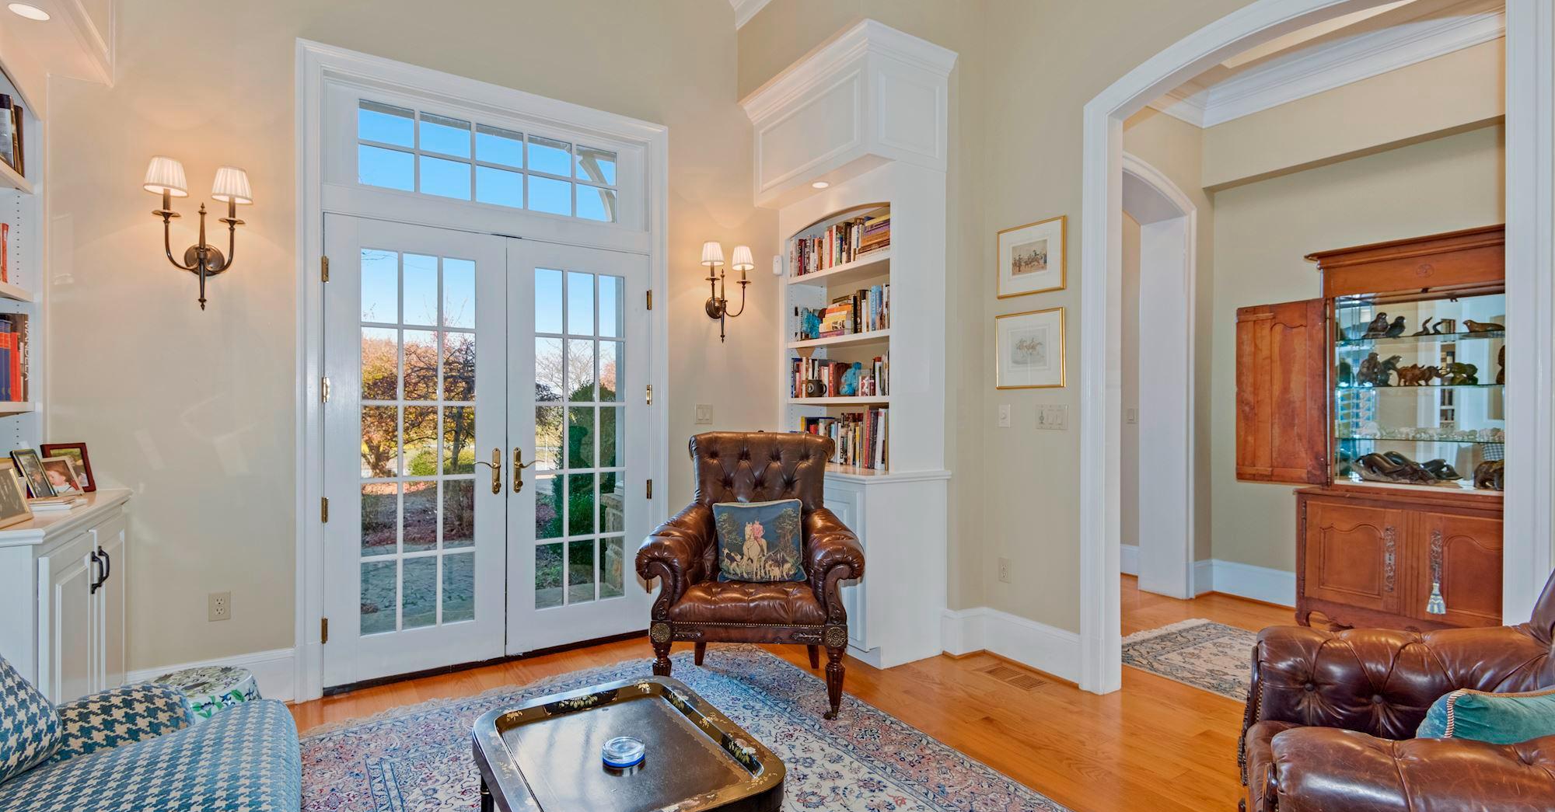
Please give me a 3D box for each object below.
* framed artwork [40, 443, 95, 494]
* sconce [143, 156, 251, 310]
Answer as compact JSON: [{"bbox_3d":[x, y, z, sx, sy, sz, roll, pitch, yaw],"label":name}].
[{"bbox_3d":[-2.534,0.229,2.472,0.025,0.181,0.145,-12,1,-3],"label":"framed artwork"},{"bbox_3d":[-2.194,-0.639,2.634,0.318,0.548,0.218,0,0,-32],"label":"sconce"}]

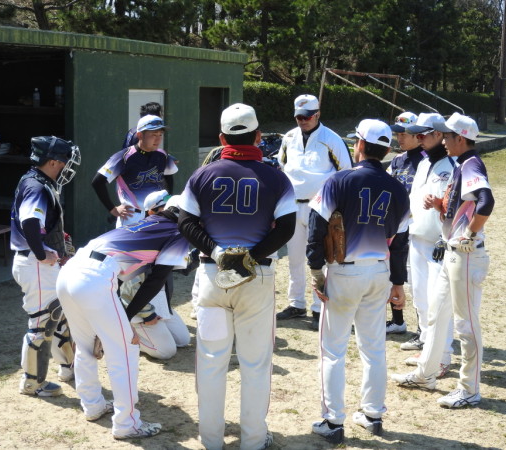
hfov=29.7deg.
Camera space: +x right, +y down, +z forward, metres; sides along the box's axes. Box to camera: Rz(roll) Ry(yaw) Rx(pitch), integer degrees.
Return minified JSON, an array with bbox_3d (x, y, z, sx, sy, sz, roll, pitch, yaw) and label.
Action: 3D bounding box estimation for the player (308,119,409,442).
[{"bbox_3d":[0.574,0.297,5.206,0.540,1.740,0.380,-4,9,-28],"label":"player"}]

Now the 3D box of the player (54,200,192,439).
[{"bbox_3d":[-0.757,0.489,5.461,0.820,1.250,0.480,-4,9,-30],"label":"player"}]

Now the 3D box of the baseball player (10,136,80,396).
[{"bbox_3d":[-1.304,0.228,5.986,0.470,1.600,0.520,-1,8,-14],"label":"baseball player"}]

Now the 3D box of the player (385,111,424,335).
[{"bbox_3d":[1.225,0.029,7.126,0.380,1.740,0.500,-7,11,-41],"label":"player"}]

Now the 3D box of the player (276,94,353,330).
[{"bbox_3d":[0.473,-0.102,7.639,0.600,1.830,0.420,4,9,22],"label":"player"}]

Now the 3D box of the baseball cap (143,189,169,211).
[{"bbox_3d":[-0.684,-0.177,6.900,0.250,0.140,0.180,20,13,12],"label":"baseball cap"}]

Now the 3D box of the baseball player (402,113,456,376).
[{"bbox_3d":[1.263,0.122,6.445,0.430,1.750,0.500,-4,9,-28],"label":"baseball player"}]

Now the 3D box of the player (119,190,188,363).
[{"bbox_3d":[-0.737,0.314,6.916,0.580,1.180,0.500,4,9,22],"label":"player"}]

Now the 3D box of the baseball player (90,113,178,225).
[{"bbox_3d":[-0.933,-0.023,7.480,0.600,1.680,0.380,-4,9,-28],"label":"baseball player"}]

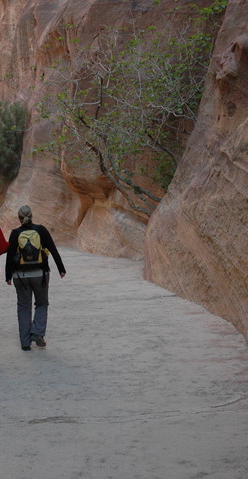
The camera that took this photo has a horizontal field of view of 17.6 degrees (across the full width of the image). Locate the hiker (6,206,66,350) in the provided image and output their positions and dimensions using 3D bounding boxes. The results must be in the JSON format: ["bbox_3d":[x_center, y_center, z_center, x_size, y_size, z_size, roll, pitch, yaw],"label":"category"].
[{"bbox_3d":[-1.013,0.438,9.150,0.700,1.640,0.520,0,2,-7],"label":"hiker"}]

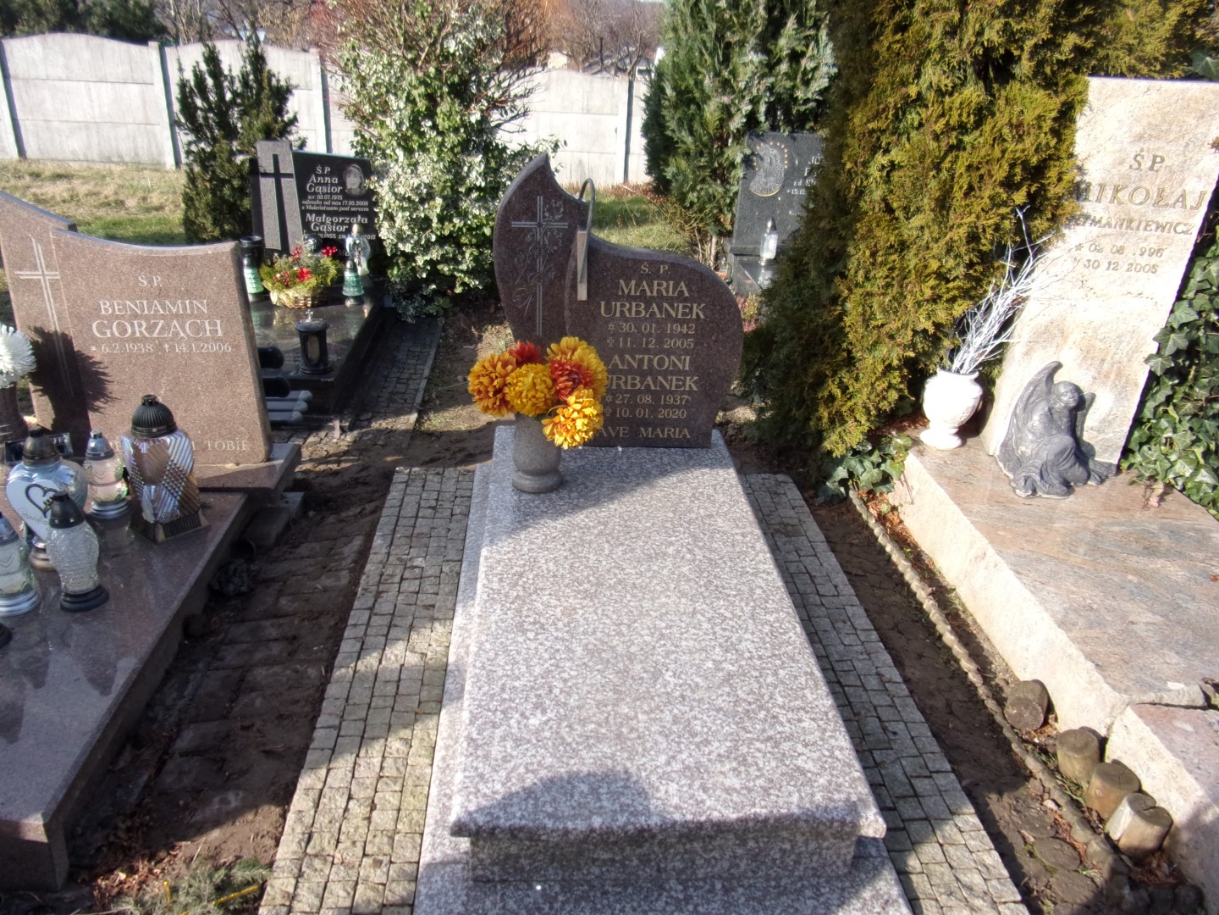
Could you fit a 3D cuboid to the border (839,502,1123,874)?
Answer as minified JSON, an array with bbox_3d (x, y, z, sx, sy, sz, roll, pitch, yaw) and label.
[{"bbox_3d":[0.993,0.506,2.484,0.060,0.080,1.620,-1,27,-8],"label":"border"}]

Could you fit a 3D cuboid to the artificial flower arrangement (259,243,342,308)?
[{"bbox_3d":[-1.599,-0.953,4.403,0.410,0.290,0.320,1,27,-5],"label":"artificial flower arrangement"}]

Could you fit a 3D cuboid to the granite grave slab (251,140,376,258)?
[{"bbox_3d":[-1.623,-1.354,4.634,0.660,0.730,0.120,1,27,-5],"label":"granite grave slab"}]

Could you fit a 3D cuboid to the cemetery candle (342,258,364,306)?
[{"bbox_3d":[-1.344,-0.927,4.437,0.110,0.240,0.110,1,27,-5],"label":"cemetery candle"}]

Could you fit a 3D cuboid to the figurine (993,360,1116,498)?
[{"bbox_3d":[1.552,-0.105,2.821,0.380,0.400,0.280,1,27,-5],"label":"figurine"}]

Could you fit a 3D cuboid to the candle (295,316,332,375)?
[{"bbox_3d":[-1.262,-0.491,3.585,0.145,0.250,0.145,1,27,-5],"label":"candle"}]

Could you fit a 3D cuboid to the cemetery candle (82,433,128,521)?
[{"bbox_3d":[-1.495,0.040,2.476,0.115,0.270,0.115,1,27,-5],"label":"cemetery candle"}]

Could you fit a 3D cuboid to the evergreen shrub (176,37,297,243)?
[{"bbox_3d":[-2.712,-2.245,6.186,0.840,1.460,0.820,1,27,-5],"label":"evergreen shrub"}]

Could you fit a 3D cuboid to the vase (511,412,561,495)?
[{"bbox_3d":[-0.209,-0.039,2.412,0.145,0.250,0.145,1,27,-5],"label":"vase"}]

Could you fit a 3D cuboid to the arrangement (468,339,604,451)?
[{"bbox_3d":[-0.193,-0.185,2.293,0.380,0.320,0.340,1,27,-5],"label":"arrangement"}]

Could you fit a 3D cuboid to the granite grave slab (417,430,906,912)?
[{"bbox_3d":[0.040,0.411,2.213,0.873,0.340,1.740,1,27,-5],"label":"granite grave slab"}]

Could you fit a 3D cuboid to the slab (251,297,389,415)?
[{"bbox_3d":[-1.599,-0.602,4.212,0.770,0.160,1.500,1,27,-5],"label":"slab"}]

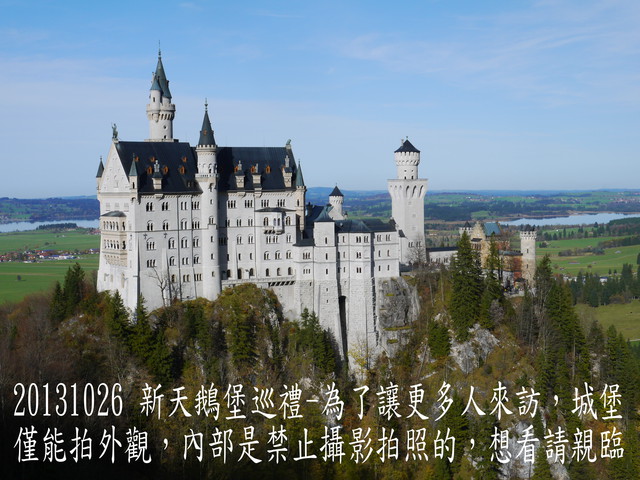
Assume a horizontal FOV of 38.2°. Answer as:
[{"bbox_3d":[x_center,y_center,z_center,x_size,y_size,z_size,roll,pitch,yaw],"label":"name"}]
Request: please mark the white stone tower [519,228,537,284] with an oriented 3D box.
[{"bbox_3d":[70.708,6.134,315.000,5.800,19.800,5.800,0,3,12],"label":"white stone tower"}]

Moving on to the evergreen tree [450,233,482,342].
[{"bbox_3d":[43.285,13.685,275.000,10.000,33.000,10.000,0,3,9],"label":"evergreen tree"}]

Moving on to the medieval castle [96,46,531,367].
[{"bbox_3d":[4.000,-12.121,294.000,144.000,90.000,52.000,-2,4,-27],"label":"medieval castle"}]

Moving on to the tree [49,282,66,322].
[{"bbox_3d":[-74.400,17.431,262.000,5.100,12.300,5.100,-2,3,-16],"label":"tree"}]

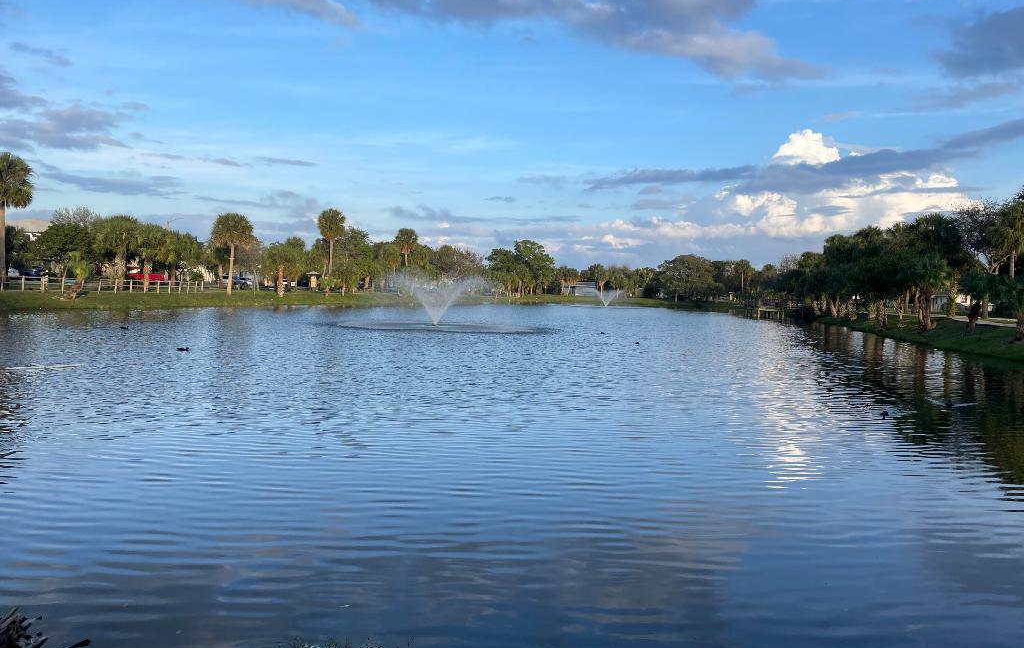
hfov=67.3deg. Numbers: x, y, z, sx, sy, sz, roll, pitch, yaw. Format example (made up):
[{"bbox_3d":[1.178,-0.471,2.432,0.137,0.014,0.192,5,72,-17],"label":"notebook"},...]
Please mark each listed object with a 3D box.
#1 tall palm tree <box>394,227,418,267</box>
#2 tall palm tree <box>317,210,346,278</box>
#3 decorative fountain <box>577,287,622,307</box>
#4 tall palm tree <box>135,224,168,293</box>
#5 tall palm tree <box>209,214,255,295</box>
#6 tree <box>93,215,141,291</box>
[{"bbox_3d":[-16.110,-9.743,118.000,3.500,9.820,3.500,1,2,-8],"label":"tall palm tree"},{"bbox_3d":[-23.599,-9.557,100.000,3.600,10.790,3.600,1,2,-13],"label":"tall palm tree"},{"bbox_3d":[13.994,-4.278,123.000,7.300,3.120,7.300,2,2,6],"label":"decorative fountain"},{"bbox_3d":[-33.045,-6.027,70.500,3.300,6.190,3.300,0,3,-25],"label":"tall palm tree"},{"bbox_3d":[-28.033,-6.983,77.000,4.300,8.260,4.300,1,2,-20],"label":"tall palm tree"},{"bbox_3d":[-35.225,-6.288,68.500,4.200,6.750,4.200,0,3,-27],"label":"tree"}]

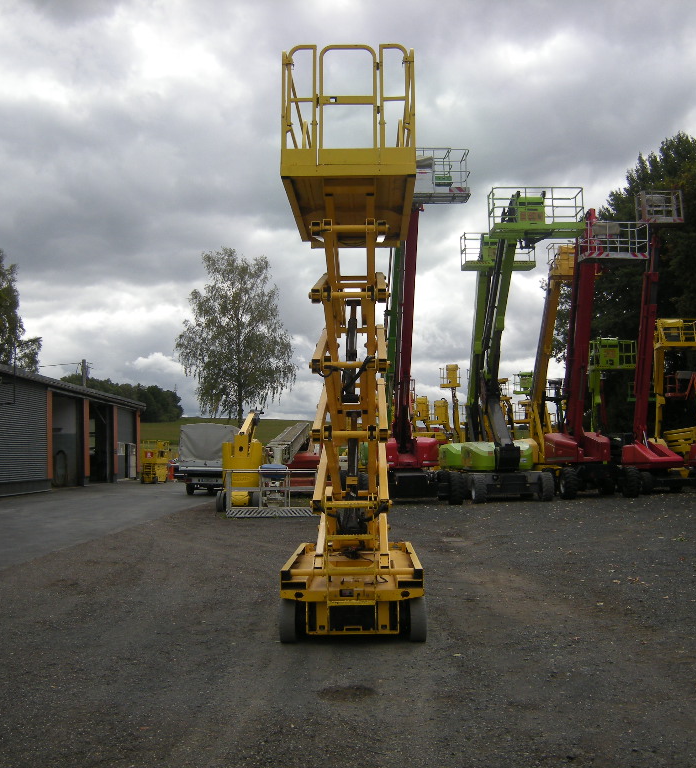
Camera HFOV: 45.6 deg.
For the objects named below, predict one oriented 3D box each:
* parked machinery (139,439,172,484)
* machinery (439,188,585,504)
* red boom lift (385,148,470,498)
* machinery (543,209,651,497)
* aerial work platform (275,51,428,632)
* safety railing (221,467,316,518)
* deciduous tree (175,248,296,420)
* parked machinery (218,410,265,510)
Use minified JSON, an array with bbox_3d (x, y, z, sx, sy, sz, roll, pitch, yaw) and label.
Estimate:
[{"bbox_3d":[-9.050,3.600,39.137,0.900,2.200,2.200,0,-5,0],"label":"parked machinery"},{"bbox_3d":[5.200,-1.206,26.783,4.000,9.800,4.800,0,-5,0],"label":"machinery"},{"bbox_3d":[2.300,-2.029,27.150,3.000,11.500,4.800,0,-5,0],"label":"red boom lift"},{"bbox_3d":[8.400,-1.111,28.581,3.100,9.900,4.800,1,-5,-8],"label":"machinery"},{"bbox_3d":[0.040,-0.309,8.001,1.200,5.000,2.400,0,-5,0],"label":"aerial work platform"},{"bbox_3d":[-1.750,2.546,19.358,2.150,1.130,1.000,0,-5,0],"label":"safety railing"},{"bbox_3d":[-7.200,-1.520,55.300,7.800,15.000,7.800,0,-5,0],"label":"deciduous tree"},{"bbox_3d":[-2.870,2.053,22.709,1.200,2.650,3.400,0,-5,2],"label":"parked machinery"}]

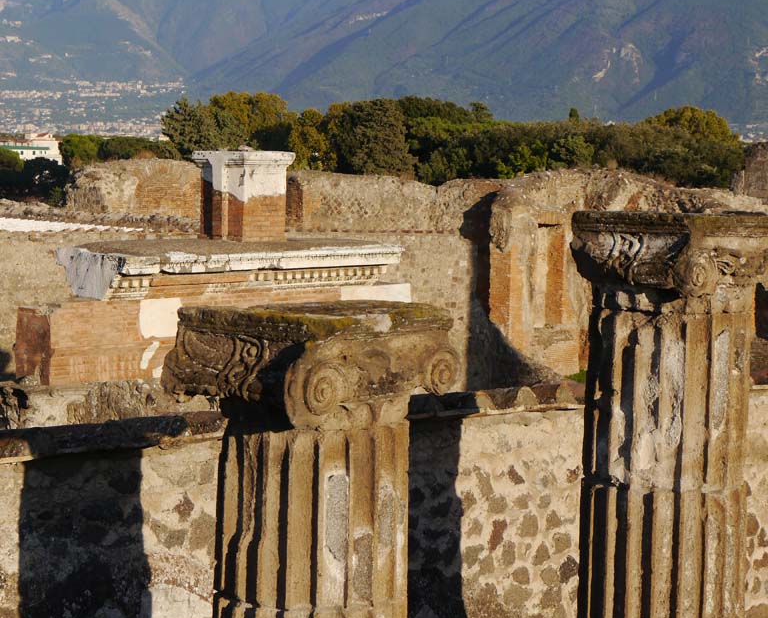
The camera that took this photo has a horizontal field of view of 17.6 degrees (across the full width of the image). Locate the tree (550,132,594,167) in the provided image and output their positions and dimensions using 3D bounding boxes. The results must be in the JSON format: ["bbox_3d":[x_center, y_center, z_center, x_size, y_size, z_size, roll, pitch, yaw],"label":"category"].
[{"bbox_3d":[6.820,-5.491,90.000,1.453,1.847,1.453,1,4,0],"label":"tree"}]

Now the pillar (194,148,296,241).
[{"bbox_3d":[-1.339,-1.107,24.000,0.651,0.872,0.749,-3,5,-42],"label":"pillar"}]

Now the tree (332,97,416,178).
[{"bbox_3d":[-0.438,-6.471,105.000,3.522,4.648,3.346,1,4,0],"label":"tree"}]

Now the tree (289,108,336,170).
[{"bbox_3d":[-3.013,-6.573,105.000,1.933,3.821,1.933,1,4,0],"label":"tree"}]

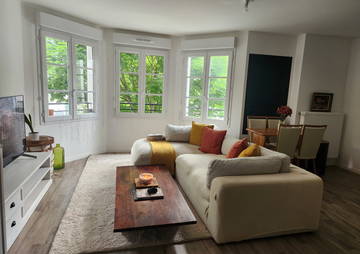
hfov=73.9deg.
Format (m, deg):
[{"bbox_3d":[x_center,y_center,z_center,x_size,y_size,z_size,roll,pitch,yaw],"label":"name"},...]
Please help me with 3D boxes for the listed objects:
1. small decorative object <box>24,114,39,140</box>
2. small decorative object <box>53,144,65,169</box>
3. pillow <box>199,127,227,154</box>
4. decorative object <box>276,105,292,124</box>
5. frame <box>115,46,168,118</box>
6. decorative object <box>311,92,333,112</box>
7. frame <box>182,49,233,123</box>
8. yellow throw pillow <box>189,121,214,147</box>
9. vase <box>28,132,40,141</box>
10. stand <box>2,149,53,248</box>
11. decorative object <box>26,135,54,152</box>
[{"bbox_3d":[-2.120,0.016,3.396,0.190,0.370,0.230,0,10,-15],"label":"small decorative object"},{"bbox_3d":[-2.032,0.486,3.990,0.180,0.420,0.180,0,10,-15],"label":"small decorative object"},{"bbox_3d":[0.540,0.219,3.950,0.420,0.400,0.150,8,-7,32],"label":"pillow"},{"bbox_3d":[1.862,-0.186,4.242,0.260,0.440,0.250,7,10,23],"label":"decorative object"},{"bbox_3d":[-0.795,-0.906,5.056,1.120,1.440,0.100,0,10,-18],"label":"frame"},{"bbox_3d":[2.729,-0.459,4.579,0.480,0.350,0.050,0,10,-15],"label":"decorative object"},{"bbox_3d":[0.535,-0.846,4.976,1.040,1.460,0.100,8,11,28],"label":"frame"},{"bbox_3d":[0.386,0.140,4.320,0.430,0.420,0.150,8,-5,31],"label":"yellow throw pillow"},{"bbox_3d":[-2.078,0.145,3.430,0.145,0.115,0.145,0,10,-15],"label":"vase"},{"bbox_3d":[-1.806,0.711,2.610,0.380,0.445,1.530,0,10,-15],"label":"stand"},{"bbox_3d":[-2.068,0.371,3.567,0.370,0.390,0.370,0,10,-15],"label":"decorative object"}]

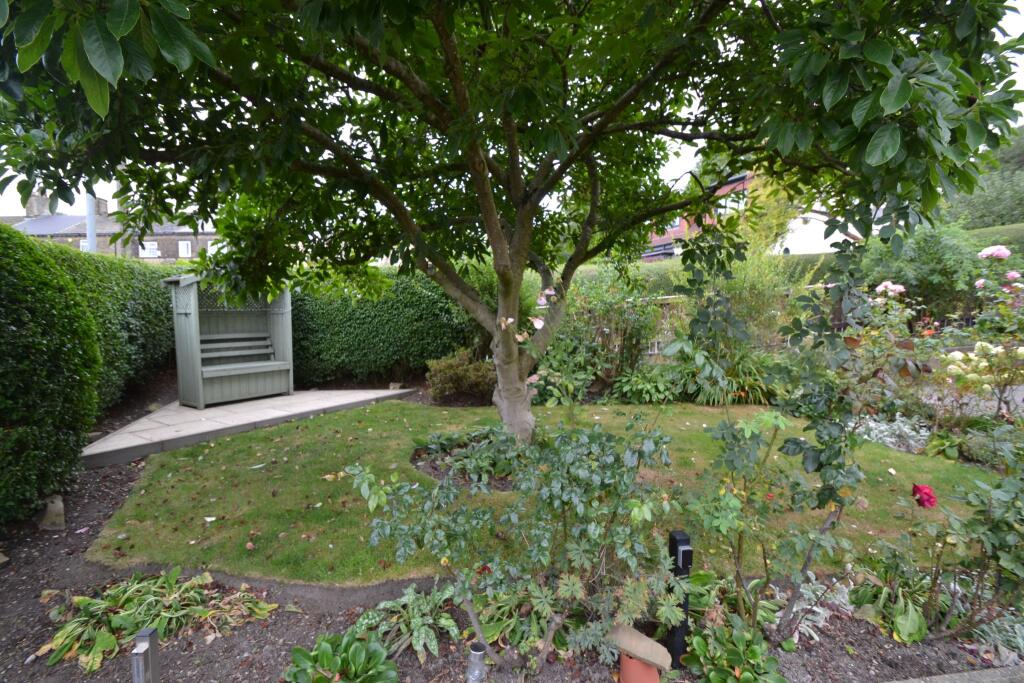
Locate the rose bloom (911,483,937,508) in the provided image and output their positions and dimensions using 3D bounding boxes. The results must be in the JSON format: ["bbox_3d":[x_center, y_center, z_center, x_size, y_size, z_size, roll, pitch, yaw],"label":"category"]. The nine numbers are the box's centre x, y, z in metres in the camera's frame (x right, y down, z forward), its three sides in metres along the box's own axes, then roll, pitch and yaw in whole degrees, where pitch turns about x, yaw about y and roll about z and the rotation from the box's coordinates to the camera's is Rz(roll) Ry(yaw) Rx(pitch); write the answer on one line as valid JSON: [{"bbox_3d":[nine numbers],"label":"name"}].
[{"bbox_3d":[1.760,0.660,1.820,0.080,0.088,0.078,-2,4,-30],"label":"rose bloom"}]

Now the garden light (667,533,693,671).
[{"bbox_3d":[0.690,1.055,1.755,0.060,0.570,0.085,0,4,-9],"label":"garden light"}]

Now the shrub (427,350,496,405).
[{"bbox_3d":[-0.775,0.530,7.100,1.300,0.860,1.100,0,4,0],"label":"shrub"}]

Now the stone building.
[{"bbox_3d":[-29.500,-7.100,32.000,14.500,7.600,7.500,1,4,2],"label":"stone building"}]

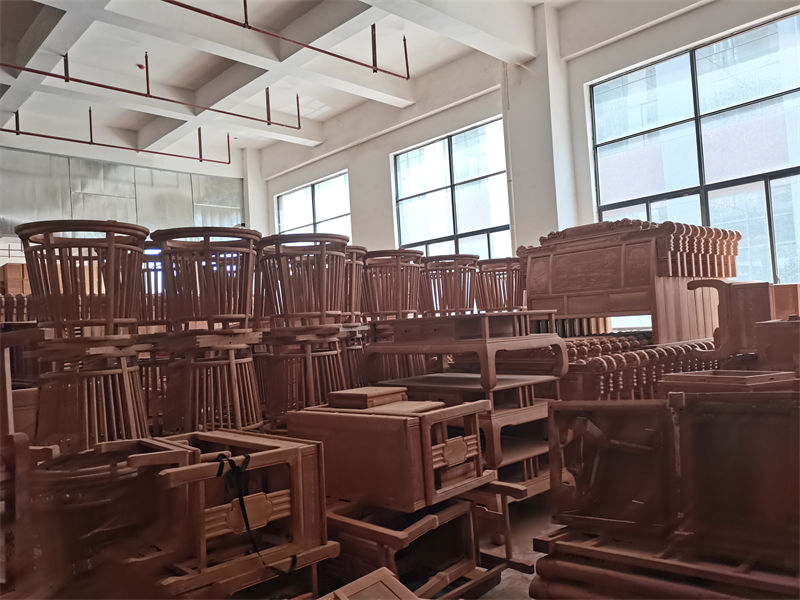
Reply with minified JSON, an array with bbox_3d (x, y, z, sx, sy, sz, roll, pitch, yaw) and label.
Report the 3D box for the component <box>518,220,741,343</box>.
[{"bbox_3d":[2.821,-0.175,7.368,1.961,1.394,1.910,-1,-3,-43],"label":"component"}]

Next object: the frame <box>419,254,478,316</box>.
[{"bbox_3d":[0.575,-0.150,7.026,0.690,0.713,0.690,-3,-2,-10],"label":"frame"}]

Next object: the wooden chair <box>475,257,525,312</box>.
[{"bbox_3d":[1.317,-0.166,7.747,0.690,0.713,0.690,-3,-2,-10],"label":"wooden chair"}]

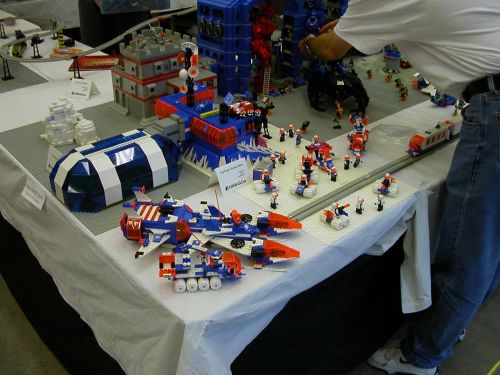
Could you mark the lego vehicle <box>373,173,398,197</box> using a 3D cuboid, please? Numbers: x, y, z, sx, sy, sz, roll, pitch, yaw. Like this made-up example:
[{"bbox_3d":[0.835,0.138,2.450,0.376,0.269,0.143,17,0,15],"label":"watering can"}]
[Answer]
[{"bbox_3d":[0.364,-0.007,1.430,0.058,0.052,0.046,10,32,17],"label":"lego vehicle"}]

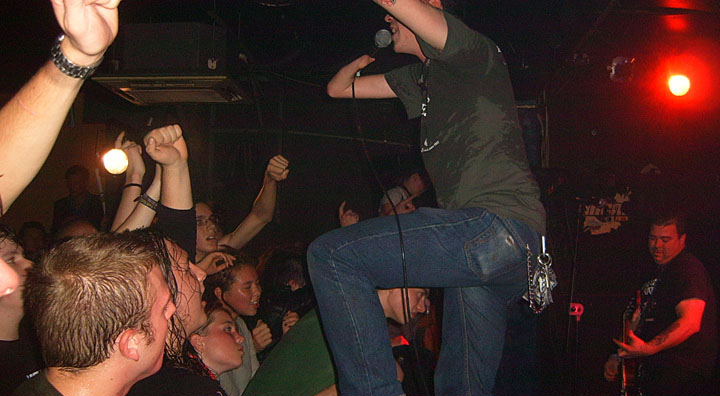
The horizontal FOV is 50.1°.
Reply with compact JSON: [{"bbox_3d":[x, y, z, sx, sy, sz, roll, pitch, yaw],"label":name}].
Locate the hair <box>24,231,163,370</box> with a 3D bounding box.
[{"bbox_3d":[-0.381,0.146,1.100,0.180,0.200,0.210,-2,-3,35],"label":"hair"}]

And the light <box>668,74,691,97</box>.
[{"bbox_3d":[1.868,-0.658,4.500,0.135,0.135,0.150,-1,-3,24],"label":"light"}]

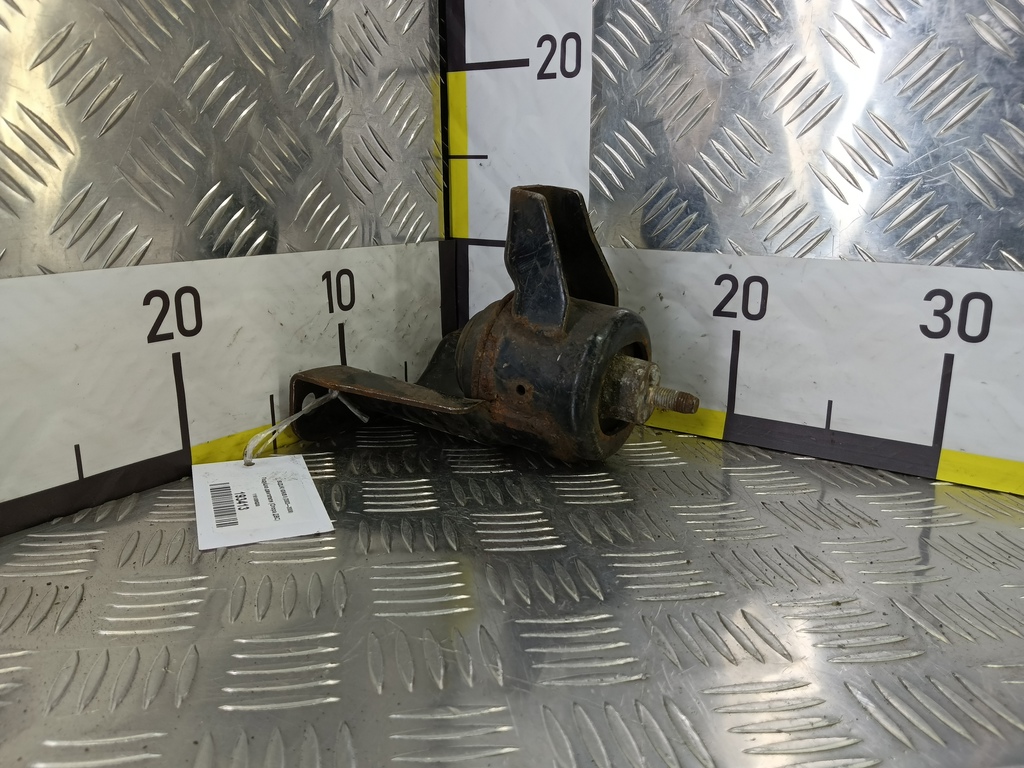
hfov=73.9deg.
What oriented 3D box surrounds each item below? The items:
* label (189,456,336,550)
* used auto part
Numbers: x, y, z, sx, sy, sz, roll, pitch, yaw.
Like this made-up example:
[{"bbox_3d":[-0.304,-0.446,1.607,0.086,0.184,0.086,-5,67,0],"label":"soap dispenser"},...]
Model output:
[{"bbox_3d":[-0.111,0.049,0.299,0.050,0.003,0.073,-4,21,-26],"label":"label"},{"bbox_3d":[-0.005,-0.031,0.347,0.197,0.136,0.121,11,19,35],"label":"used auto part"}]

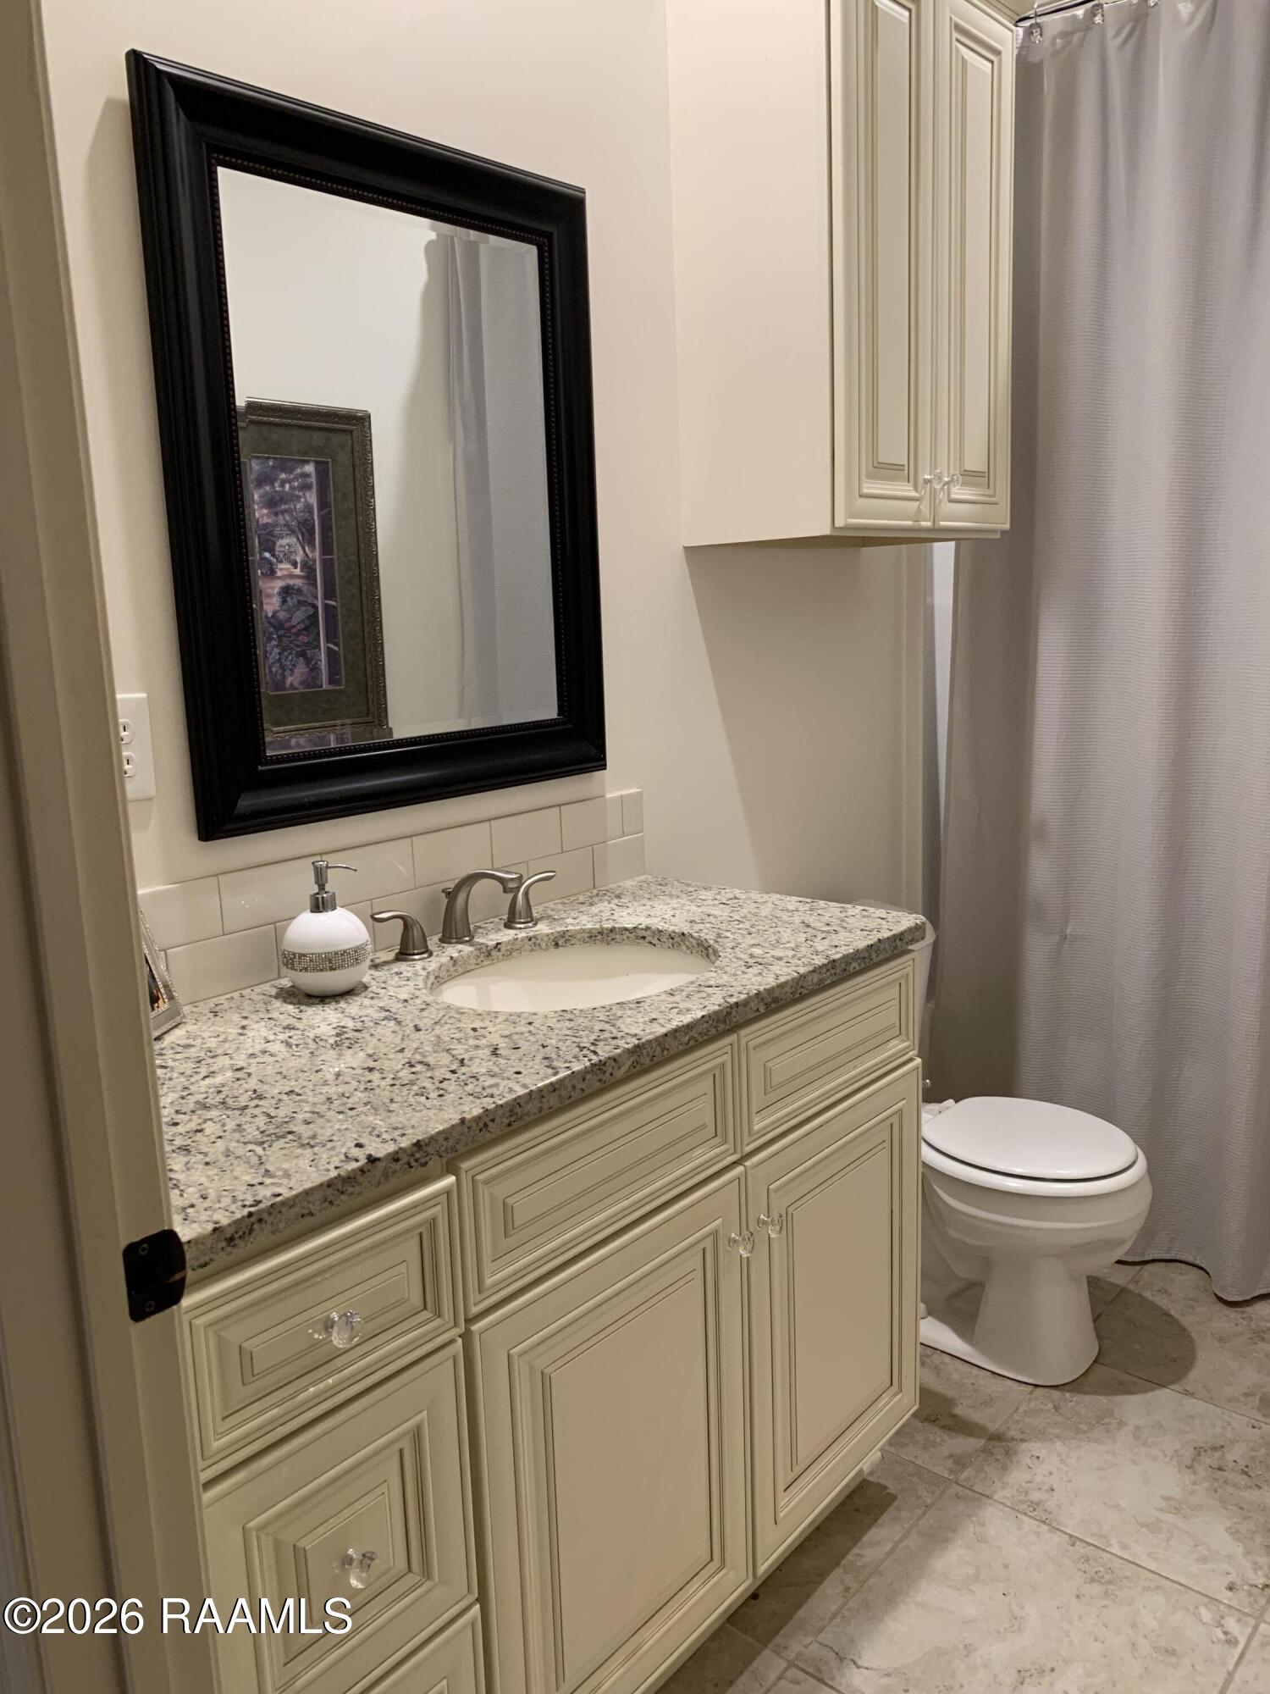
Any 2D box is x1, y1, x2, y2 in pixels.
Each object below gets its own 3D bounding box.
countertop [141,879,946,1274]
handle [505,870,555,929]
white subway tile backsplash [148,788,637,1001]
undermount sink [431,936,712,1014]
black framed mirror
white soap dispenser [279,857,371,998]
[{"bbox_3d":[-0.179,0.194,1.593,0.568,0.031,1.245,7,14,40],"label":"countertop"},{"bbox_3d":[-0.159,0.077,1.926,0.052,0.072,0.101,7,14,40],"label":"handle"},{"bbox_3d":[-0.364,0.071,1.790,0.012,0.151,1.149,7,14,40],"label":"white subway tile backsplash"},{"bbox_3d":[-0.080,0.254,1.714,0.365,0.155,0.435,7,14,40],"label":"undermount sink"},{"bbox_3d":[-0.304,-0.502,1.754,0.036,0.882,0.730,7,14,40],"label":"black framed mirror"},{"bbox_3d":[-0.390,0.100,1.599,0.114,0.167,0.112,-1,11,3],"label":"white soap dispenser"}]

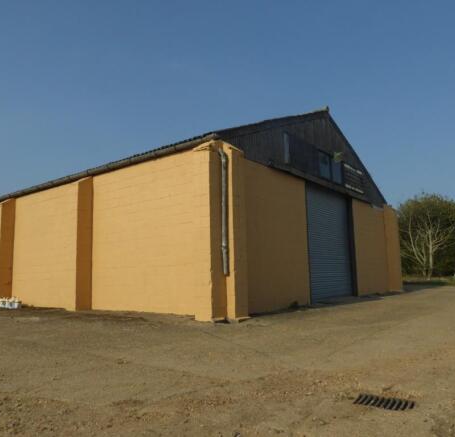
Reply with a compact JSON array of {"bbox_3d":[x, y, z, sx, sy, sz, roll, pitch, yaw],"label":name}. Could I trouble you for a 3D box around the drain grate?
[{"bbox_3d":[1.349,1.596,3.470,0.481,0.040,0.283,-6,-9,31],"label":"drain grate"}]

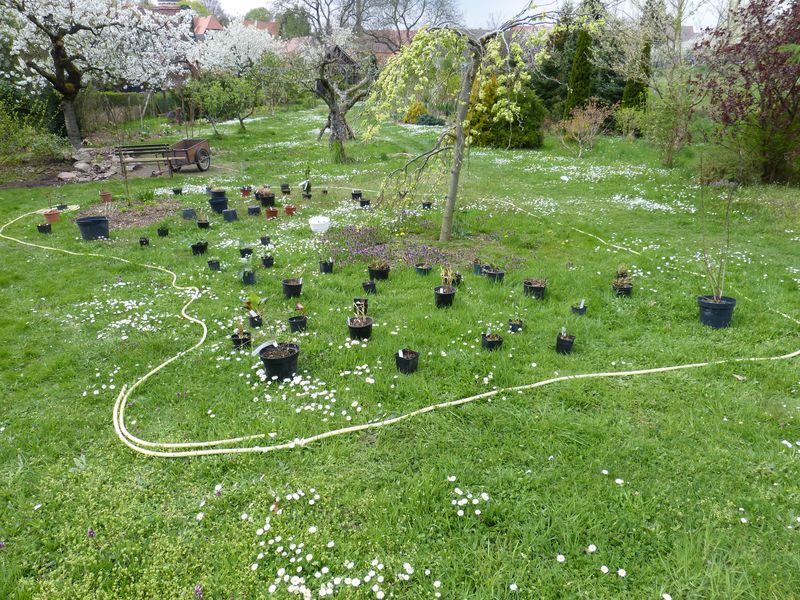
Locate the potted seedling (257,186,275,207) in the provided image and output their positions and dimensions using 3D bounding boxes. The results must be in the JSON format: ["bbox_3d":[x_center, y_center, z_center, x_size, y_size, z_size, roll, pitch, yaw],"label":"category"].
[{"bbox_3d":[-1.910,-1.475,8.301,0.230,0.235,0.210,0,20,0],"label":"potted seedling"}]

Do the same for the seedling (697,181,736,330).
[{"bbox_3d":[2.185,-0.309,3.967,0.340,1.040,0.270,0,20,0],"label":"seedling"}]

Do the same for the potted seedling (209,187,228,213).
[{"bbox_3d":[-2.496,-1.378,7.945,0.250,0.330,0.250,0,20,0],"label":"potted seedling"}]

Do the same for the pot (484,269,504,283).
[{"bbox_3d":[0.825,-0.213,5.036,0.162,0.122,0.162,0,20,0],"label":"pot"}]

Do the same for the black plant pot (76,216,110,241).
[{"bbox_3d":[-3.513,-0.842,6.622,0.360,0.250,0.360,0,20,0],"label":"black plant pot"}]

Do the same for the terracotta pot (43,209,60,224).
[{"bbox_3d":[-4.410,-1.056,7.333,0.200,0.155,0.200,0,20,0],"label":"terracotta pot"}]

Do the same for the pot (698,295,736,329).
[{"bbox_3d":[2.240,0.088,4.113,0.245,0.195,0.245,0,20,0],"label":"pot"}]

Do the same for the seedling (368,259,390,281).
[{"bbox_3d":[-0.187,-0.297,5.262,0.200,0.180,0.195,0,20,0],"label":"seedling"}]

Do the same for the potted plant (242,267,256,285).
[{"bbox_3d":[-1.400,-0.223,5.391,0.105,0.154,0.105,-2,19,0],"label":"potted plant"}]

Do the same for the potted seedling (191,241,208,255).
[{"bbox_3d":[-2.030,-0.528,5.879,0.175,0.130,0.165,0,20,0],"label":"potted seedling"}]

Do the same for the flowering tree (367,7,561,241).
[{"bbox_3d":[0.746,-1.773,6.112,2.250,2.350,2.100,0,20,0],"label":"flowering tree"}]

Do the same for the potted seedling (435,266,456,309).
[{"bbox_3d":[0.359,-0.107,4.559,0.170,0.315,0.170,0,20,0],"label":"potted seedling"}]

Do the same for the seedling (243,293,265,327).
[{"bbox_3d":[-1.020,0.076,4.066,0.150,0.250,0.140,0,20,0],"label":"seedling"}]

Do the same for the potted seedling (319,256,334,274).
[{"bbox_3d":[-0.687,-0.331,5.401,0.125,0.145,0.120,0,20,0],"label":"potted seedling"}]

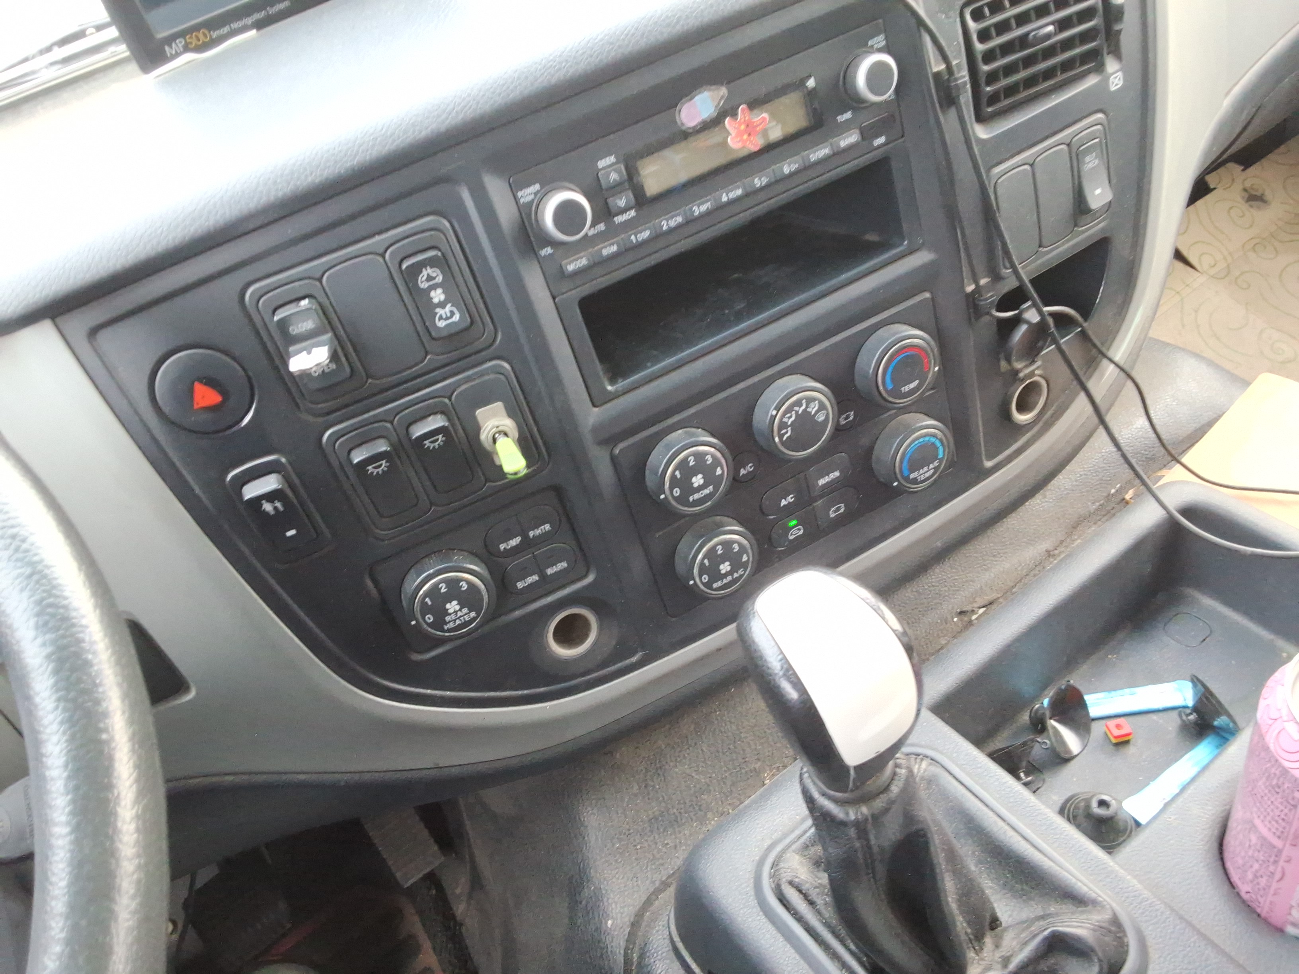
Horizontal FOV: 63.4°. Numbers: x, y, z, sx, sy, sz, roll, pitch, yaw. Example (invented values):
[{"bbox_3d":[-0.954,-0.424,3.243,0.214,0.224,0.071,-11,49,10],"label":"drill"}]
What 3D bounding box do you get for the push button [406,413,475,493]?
[{"bbox_3d":[-0.090,-0.012,0.457,0.018,0.035,0.010,-24,30,-7],"label":"push button"}]

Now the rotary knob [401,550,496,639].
[{"bbox_3d":[-0.092,0.051,0.483,0.041,0.041,0.015,-24,30,-7],"label":"rotary knob"}]

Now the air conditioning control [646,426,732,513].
[{"bbox_3d":[0.020,-0.006,0.504,0.041,0.041,0.015,-27,32,-13],"label":"air conditioning control"}]

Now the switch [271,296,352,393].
[{"bbox_3d":[-0.135,-0.056,0.419,0.018,0.036,0.013,-24,30,-7],"label":"switch"}]

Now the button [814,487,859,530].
[{"bbox_3d":[0.101,0.010,0.564,0.028,0.018,0.005,-27,33,-12],"label":"button"}]

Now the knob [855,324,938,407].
[{"bbox_3d":[0.127,-0.060,0.534,0.042,0.042,0.015,-27,33,-12],"label":"knob"}]

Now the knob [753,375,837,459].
[{"bbox_3d":[0.072,-0.033,0.515,0.041,0.041,0.015,-27,32,-13],"label":"knob"}]

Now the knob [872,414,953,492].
[{"bbox_3d":[0.142,-0.018,0.565,0.041,0.041,0.015,-27,32,-13],"label":"knob"}]

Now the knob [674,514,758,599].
[{"bbox_3d":[0.036,0.037,0.538,0.042,0.042,0.015,-27,33,-12],"label":"knob"}]

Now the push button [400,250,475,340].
[{"bbox_3d":[-0.087,-0.079,0.429,0.017,0.035,0.008,-24,32,-8],"label":"push button"}]

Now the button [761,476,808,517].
[{"bbox_3d":[0.070,0.005,0.542,0.028,0.016,0.005,-27,32,-13],"label":"button"}]

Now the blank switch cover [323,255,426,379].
[{"bbox_3d":[-0.111,-0.069,0.427,0.026,0.051,0.006,-24,30,-7],"label":"blank switch cover"}]

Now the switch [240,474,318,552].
[{"bbox_3d":[-0.156,0.011,0.443,0.018,0.035,0.009,-23,32,-6],"label":"switch"}]

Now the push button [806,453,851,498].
[{"bbox_3d":[0.095,-0.007,0.550,0.026,0.017,0.005,-27,32,-13],"label":"push button"}]

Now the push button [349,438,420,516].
[{"bbox_3d":[-0.114,-0.002,0.454,0.018,0.034,0.010,-24,30,-7],"label":"push button"}]

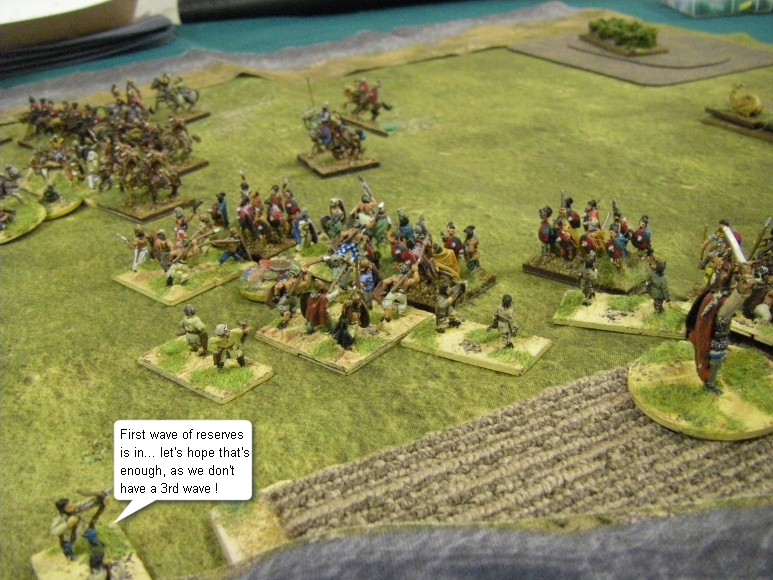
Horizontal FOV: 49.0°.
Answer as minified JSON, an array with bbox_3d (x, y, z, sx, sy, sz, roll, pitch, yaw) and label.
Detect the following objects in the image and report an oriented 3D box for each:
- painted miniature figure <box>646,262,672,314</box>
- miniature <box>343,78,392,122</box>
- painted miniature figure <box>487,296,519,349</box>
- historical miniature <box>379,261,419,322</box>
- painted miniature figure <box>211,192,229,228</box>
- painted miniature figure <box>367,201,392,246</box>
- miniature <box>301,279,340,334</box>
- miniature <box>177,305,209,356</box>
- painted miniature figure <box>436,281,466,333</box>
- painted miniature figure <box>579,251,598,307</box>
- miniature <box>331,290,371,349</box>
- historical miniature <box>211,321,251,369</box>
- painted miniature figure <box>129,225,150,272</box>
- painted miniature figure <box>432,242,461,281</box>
[{"bbox_3d":[0.084,-0.001,0.259,0.007,0.017,0.005,-14,27,-20],"label":"painted miniature figure"},{"bbox_3d":[-0.011,-0.111,0.493,0.026,0.023,0.011,1,26,11],"label":"miniature"},{"bbox_3d":[0.034,0.009,0.246,0.008,0.017,0.006,0,26,9],"label":"painted miniature figure"},{"bbox_3d":[0.004,0.000,0.268,0.009,0.018,0.009,10,29,27],"label":"historical miniature"},{"bbox_3d":[-0.069,-0.032,0.347,0.007,0.018,0.007,-17,27,-23],"label":"painted miniature figure"},{"bbox_3d":[-0.002,-0.024,0.320,0.009,0.018,0.007,6,27,23],"label":"painted miniature figure"},{"bbox_3d":[-0.021,0.005,0.262,0.011,0.018,0.007,8,28,27],"label":"miniature"},{"bbox_3d":[-0.058,0.012,0.256,0.008,0.017,0.006,7,28,25],"label":"miniature"},{"bbox_3d":[0.019,0.005,0.259,0.008,0.015,0.006,-20,30,-29],"label":"painted miniature figure"},{"bbox_3d":[0.062,-0.003,0.263,0.006,0.017,0.006,-3,25,5],"label":"painted miniature figure"},{"bbox_3d":[-0.011,0.008,0.255,0.009,0.016,0.009,4,27,16],"label":"miniature"},{"bbox_3d":[-0.046,0.015,0.249,0.009,0.014,0.008,-27,33,-38],"label":"historical miniature"},{"bbox_3d":[-0.094,-0.016,0.322,0.008,0.018,0.007,-10,25,-9],"label":"painted miniature figure"},{"bbox_3d":[0.020,-0.009,0.285,0.009,0.016,0.008,-4,26,0],"label":"painted miniature figure"}]

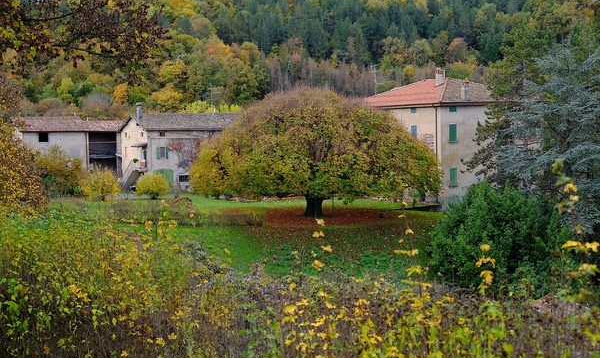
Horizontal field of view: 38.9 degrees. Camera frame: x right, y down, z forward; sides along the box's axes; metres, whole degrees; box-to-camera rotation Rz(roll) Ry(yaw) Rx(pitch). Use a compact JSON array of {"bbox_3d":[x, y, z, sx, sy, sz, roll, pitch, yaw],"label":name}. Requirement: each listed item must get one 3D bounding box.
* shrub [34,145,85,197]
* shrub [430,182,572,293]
[{"bbox_3d":[-23.487,-0.732,83.000,4.800,5.000,4.500,-1,3,0],"label":"shrub"},{"bbox_3d":[7.042,2.100,30.000,5.000,4.000,4.700,-1,3,0],"label":"shrub"}]

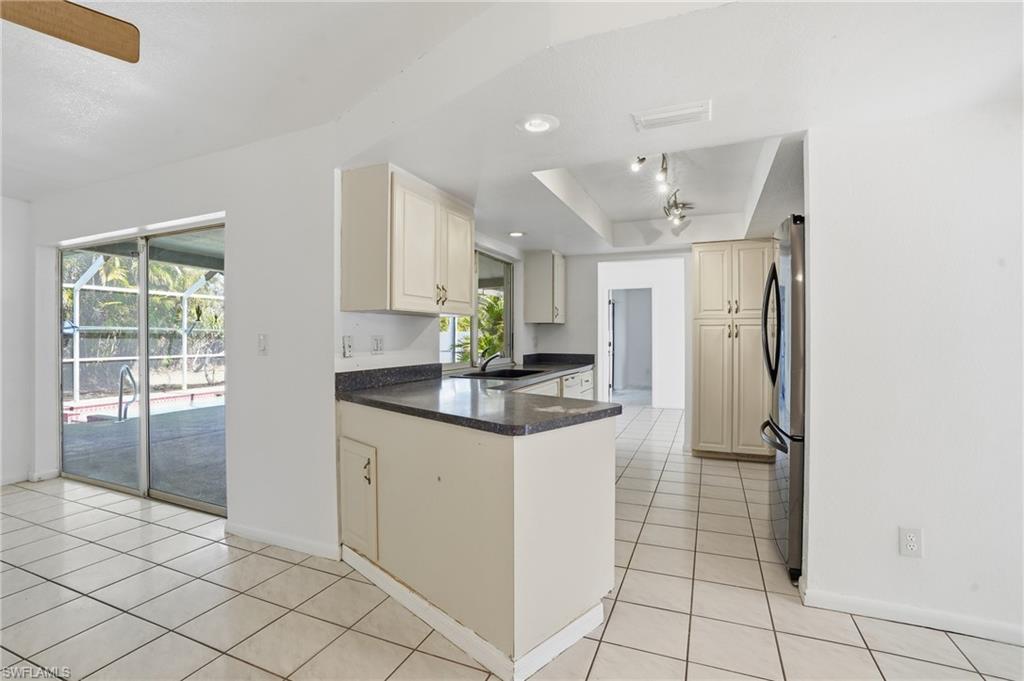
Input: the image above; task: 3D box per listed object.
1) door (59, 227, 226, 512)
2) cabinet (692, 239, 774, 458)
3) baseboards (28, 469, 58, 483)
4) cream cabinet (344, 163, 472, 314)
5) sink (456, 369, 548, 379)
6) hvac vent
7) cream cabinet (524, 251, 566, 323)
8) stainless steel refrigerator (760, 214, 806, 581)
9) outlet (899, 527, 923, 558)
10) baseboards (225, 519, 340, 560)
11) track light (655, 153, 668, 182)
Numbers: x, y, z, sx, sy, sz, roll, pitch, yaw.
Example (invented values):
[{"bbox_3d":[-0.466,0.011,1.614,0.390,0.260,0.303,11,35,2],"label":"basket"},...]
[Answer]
[{"bbox_3d":[-2.819,0.199,3.508,2.401,2.009,0.089,0,0,23],"label":"door"},{"bbox_3d":[2.231,0.106,4.620,0.730,2.164,0.347,0,0,23],"label":"cabinet"},{"bbox_3d":[-4.008,1.168,3.906,0.025,0.079,0.189,0,0,23],"label":"baseboards"},{"bbox_3d":[-0.601,-0.544,2.877,0.317,0.768,0.962,0,0,23],"label":"cream cabinet"},{"bbox_3d":[-0.059,0.377,3.764,0.546,0.198,0.803,0,0,23],"label":"sink"},{"bbox_3d":[0.682,-0.947,1.934,0.306,0.025,0.179,0,0,23],"label":"hvac vent"},{"bbox_3d":[0.387,-0.584,5.219,0.327,0.789,0.491,0,0,23],"label":"cream cabinet"},{"bbox_3d":[1.840,0.292,2.477,0.828,1.796,0.903,0,0,23],"label":"stainless steel refrigerator"},{"bbox_3d":[1.660,0.845,1.888,0.072,0.119,0.012,0,0,23],"label":"outlet"},{"bbox_3d":[-1.361,1.158,2.651,0.908,0.082,0.020,0,0,23],"label":"baseboards"},{"bbox_3d":[0.934,-1.072,2.834,0.089,0.154,0.119,0,0,23],"label":"track light"}]

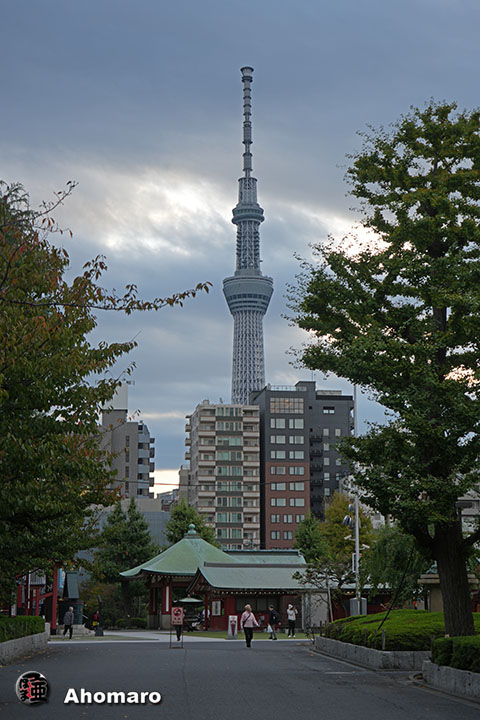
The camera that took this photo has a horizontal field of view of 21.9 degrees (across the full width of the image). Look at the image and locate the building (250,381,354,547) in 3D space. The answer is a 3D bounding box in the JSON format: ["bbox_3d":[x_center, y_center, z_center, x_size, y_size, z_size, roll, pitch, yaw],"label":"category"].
[{"bbox_3d":[12.502,28.389,249.152,17.800,44.000,22.000,1,-11,-6],"label":"building"}]

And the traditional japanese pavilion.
[{"bbox_3d":[-1.945,15.399,87.682,11.200,7.200,10.000,3,-12,-16],"label":"traditional japanese pavilion"}]

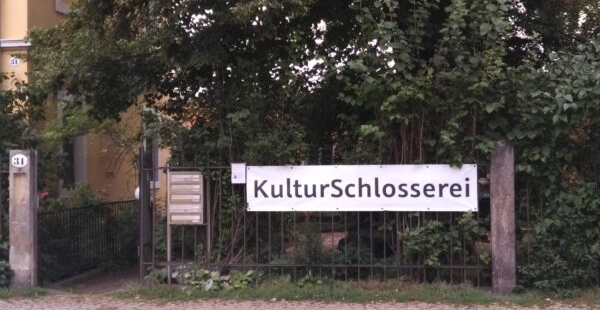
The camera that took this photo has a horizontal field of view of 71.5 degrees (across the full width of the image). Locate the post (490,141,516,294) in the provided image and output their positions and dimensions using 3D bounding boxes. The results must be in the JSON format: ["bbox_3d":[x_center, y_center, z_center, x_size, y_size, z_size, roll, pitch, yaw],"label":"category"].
[{"bbox_3d":[2.206,0.678,4.534,0.205,1.620,0.160,-1,-1,5],"label":"post"}]

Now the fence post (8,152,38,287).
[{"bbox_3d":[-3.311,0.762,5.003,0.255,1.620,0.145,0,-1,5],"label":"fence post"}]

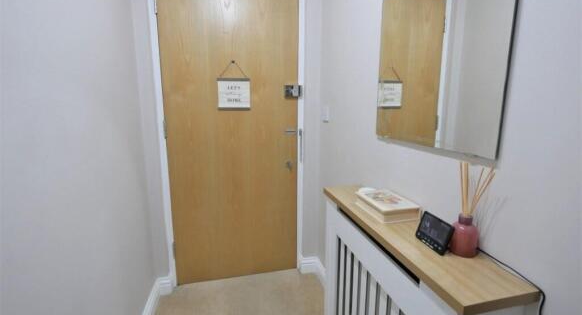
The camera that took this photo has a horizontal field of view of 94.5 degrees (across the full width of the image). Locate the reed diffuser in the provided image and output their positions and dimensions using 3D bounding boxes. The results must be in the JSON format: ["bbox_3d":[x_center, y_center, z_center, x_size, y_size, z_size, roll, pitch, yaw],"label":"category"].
[{"bbox_3d":[0.439,0.125,0.671,0.066,0.233,0.078,-2,10,-12],"label":"reed diffuser"}]

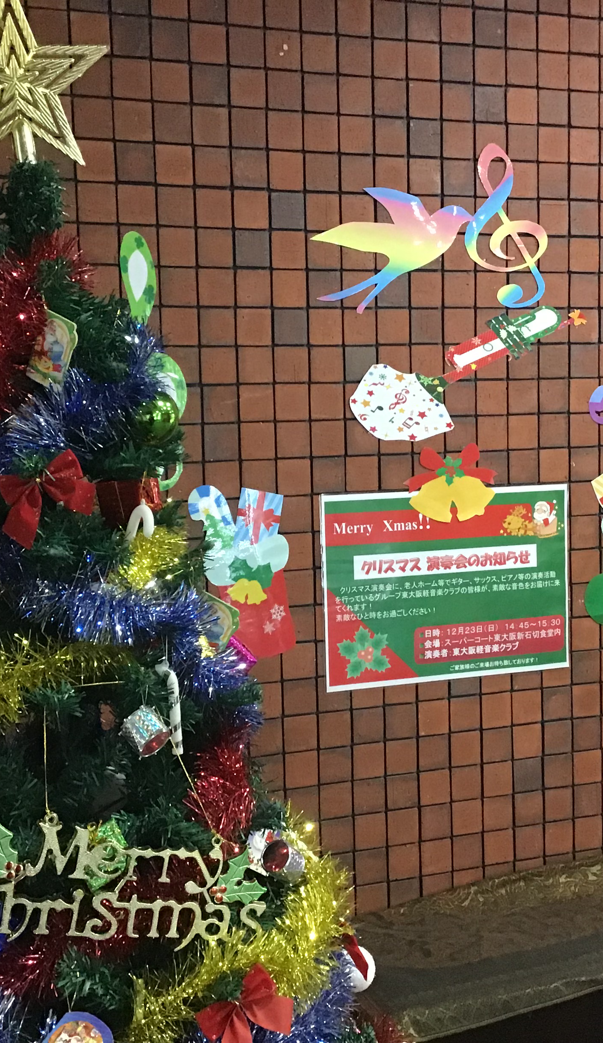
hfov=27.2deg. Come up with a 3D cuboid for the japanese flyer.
[{"bbox_3d":[0.168,0.069,1.375,0.300,0.211,0.010,-3,5,-19],"label":"japanese flyer"}]

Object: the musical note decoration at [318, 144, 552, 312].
[{"bbox_3d":[0.143,-0.316,1.336,0.281,0.182,0.010,-3,5,-19],"label":"musical note decoration"}]

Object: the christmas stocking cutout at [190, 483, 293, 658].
[{"bbox_3d":[-0.064,0.059,1.294,0.122,0.193,0.010,-3,5,-19],"label":"christmas stocking cutout"}]

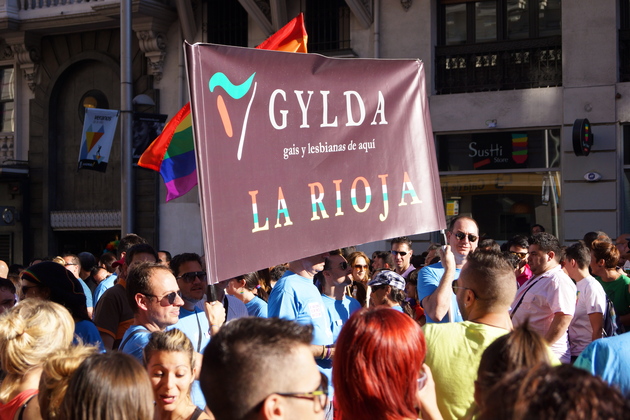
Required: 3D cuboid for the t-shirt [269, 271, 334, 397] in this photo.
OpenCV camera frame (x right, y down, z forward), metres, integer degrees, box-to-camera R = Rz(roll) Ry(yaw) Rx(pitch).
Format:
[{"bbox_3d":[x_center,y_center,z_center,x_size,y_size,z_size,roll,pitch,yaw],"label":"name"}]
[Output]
[{"bbox_3d":[-0.074,0.738,6.950,0.340,0.740,0.520,-1,-2,29],"label":"t-shirt"}]

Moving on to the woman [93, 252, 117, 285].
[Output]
[{"bbox_3d":[-2.205,1.251,12.282,0.460,1.600,0.320,1,-2,-37],"label":"woman"}]

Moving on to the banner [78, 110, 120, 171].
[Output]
[{"bbox_3d":[-4.081,-1.295,22.000,0.080,1.200,0.790,17,10,39],"label":"banner"}]

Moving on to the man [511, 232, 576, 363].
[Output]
[{"bbox_3d":[1.440,1.025,7.380,0.420,1.760,0.560,1,-2,-34],"label":"man"}]

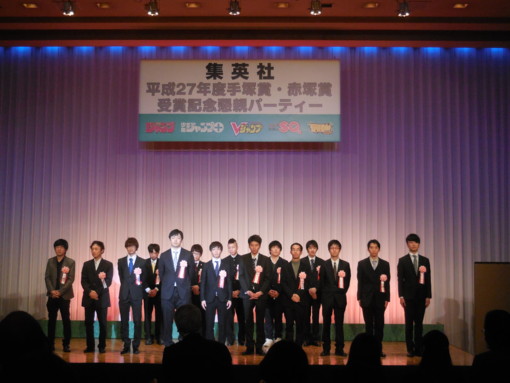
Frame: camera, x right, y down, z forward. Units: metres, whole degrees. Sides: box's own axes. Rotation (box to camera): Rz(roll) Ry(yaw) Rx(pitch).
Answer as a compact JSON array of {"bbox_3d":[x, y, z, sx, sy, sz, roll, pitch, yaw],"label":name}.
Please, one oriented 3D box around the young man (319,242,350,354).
[{"bbox_3d":[1.183,1.576,11.424,0.457,1.701,0.310,0,-5,0],"label":"young man"}]

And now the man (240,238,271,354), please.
[{"bbox_3d":[0.011,1.545,11.550,0.492,1.774,0.310,0,-5,0],"label":"man"}]

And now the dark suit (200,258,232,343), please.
[{"bbox_3d":[-0.568,1.701,11.612,0.478,1.412,0.280,0,-5,0],"label":"dark suit"}]

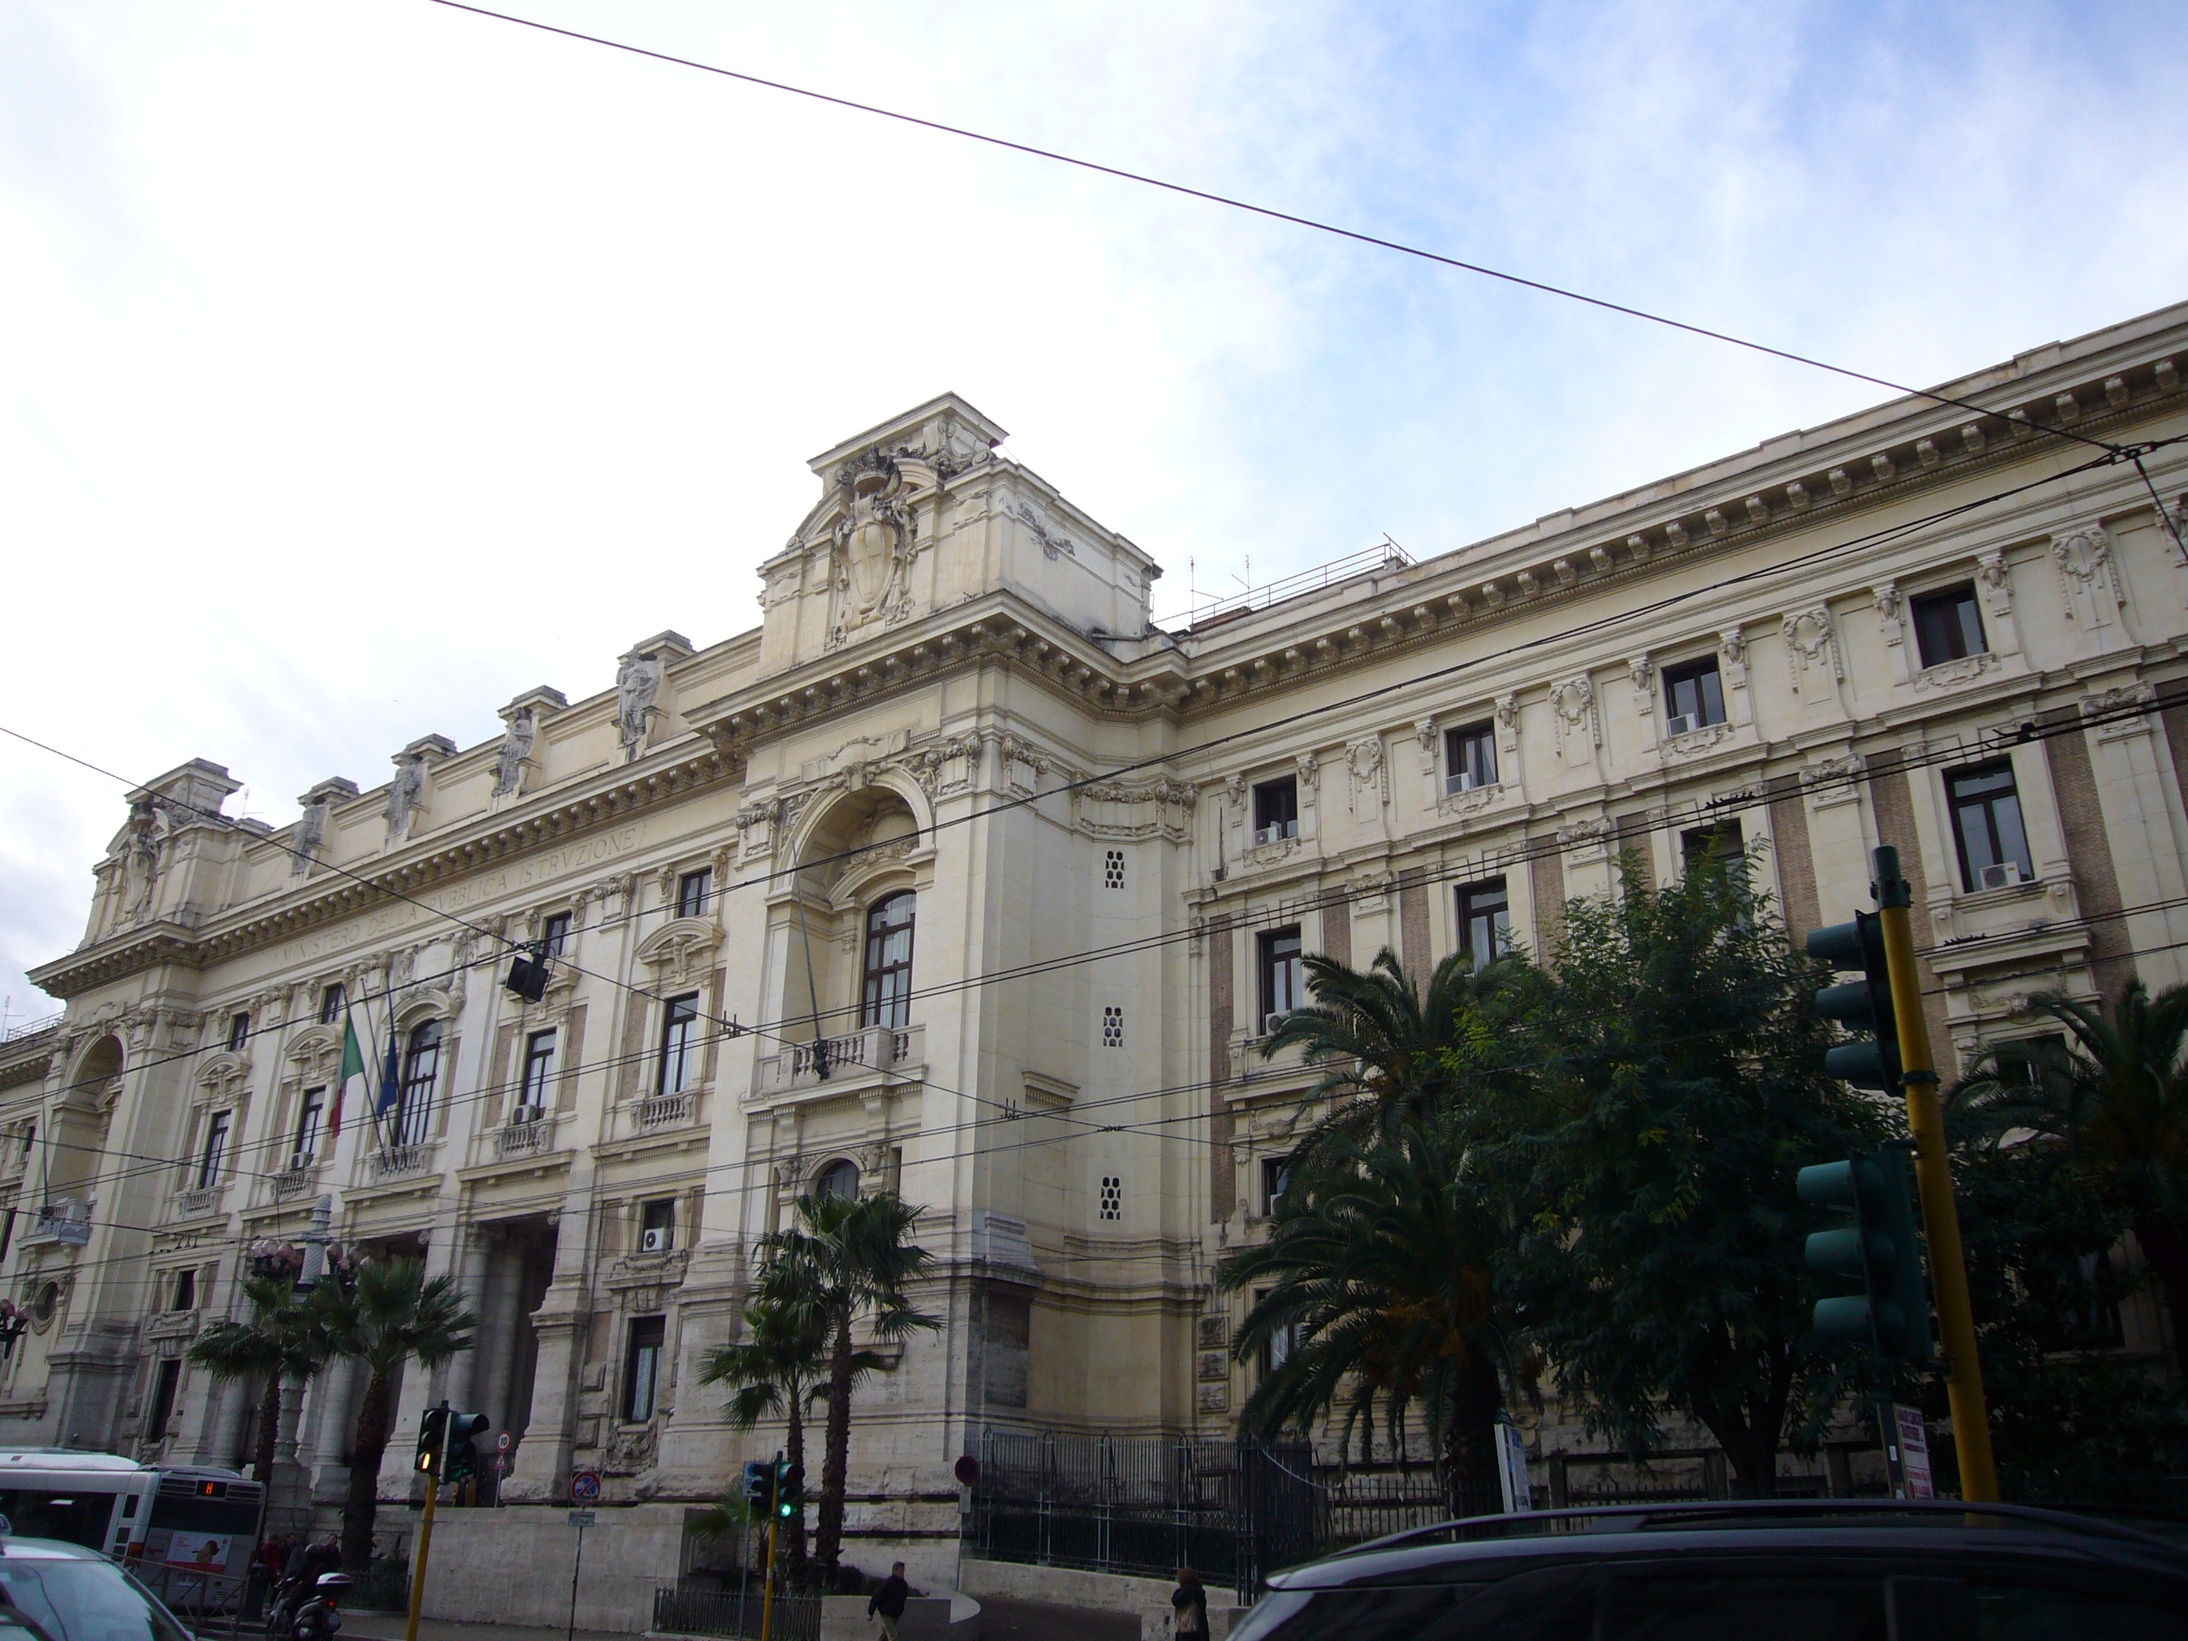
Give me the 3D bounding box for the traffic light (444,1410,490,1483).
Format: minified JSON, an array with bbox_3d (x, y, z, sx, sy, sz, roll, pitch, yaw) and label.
[{"bbox_3d":[-8.524,8.478,23.952,0.500,0.960,0.380,-5,-23,14],"label":"traffic light"}]

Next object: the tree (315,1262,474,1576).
[{"bbox_3d":[-18.425,15.514,45.800,4.200,8.300,4.200,-16,-28,35],"label":"tree"}]

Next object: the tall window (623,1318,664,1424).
[{"bbox_3d":[-13.583,16.624,53.632,1.500,3.030,0.300,-16,-28,35],"label":"tall window"}]

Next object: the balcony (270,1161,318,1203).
[{"bbox_3d":[-30.912,14.027,68.227,3.000,1.050,0.550,-16,-28,35],"label":"balcony"}]

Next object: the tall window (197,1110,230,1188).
[{"bbox_3d":[-36.924,13.924,74.528,1.500,3.200,0.300,-16,-28,35],"label":"tall window"}]

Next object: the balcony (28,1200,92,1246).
[{"bbox_3d":[-45.138,17.585,77.290,5.500,1.450,1.000,-16,-28,35],"label":"balcony"}]

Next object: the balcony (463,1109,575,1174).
[{"bbox_3d":[-19.554,10.932,59.760,5.900,1.350,0.700,-16,-28,35],"label":"balcony"}]

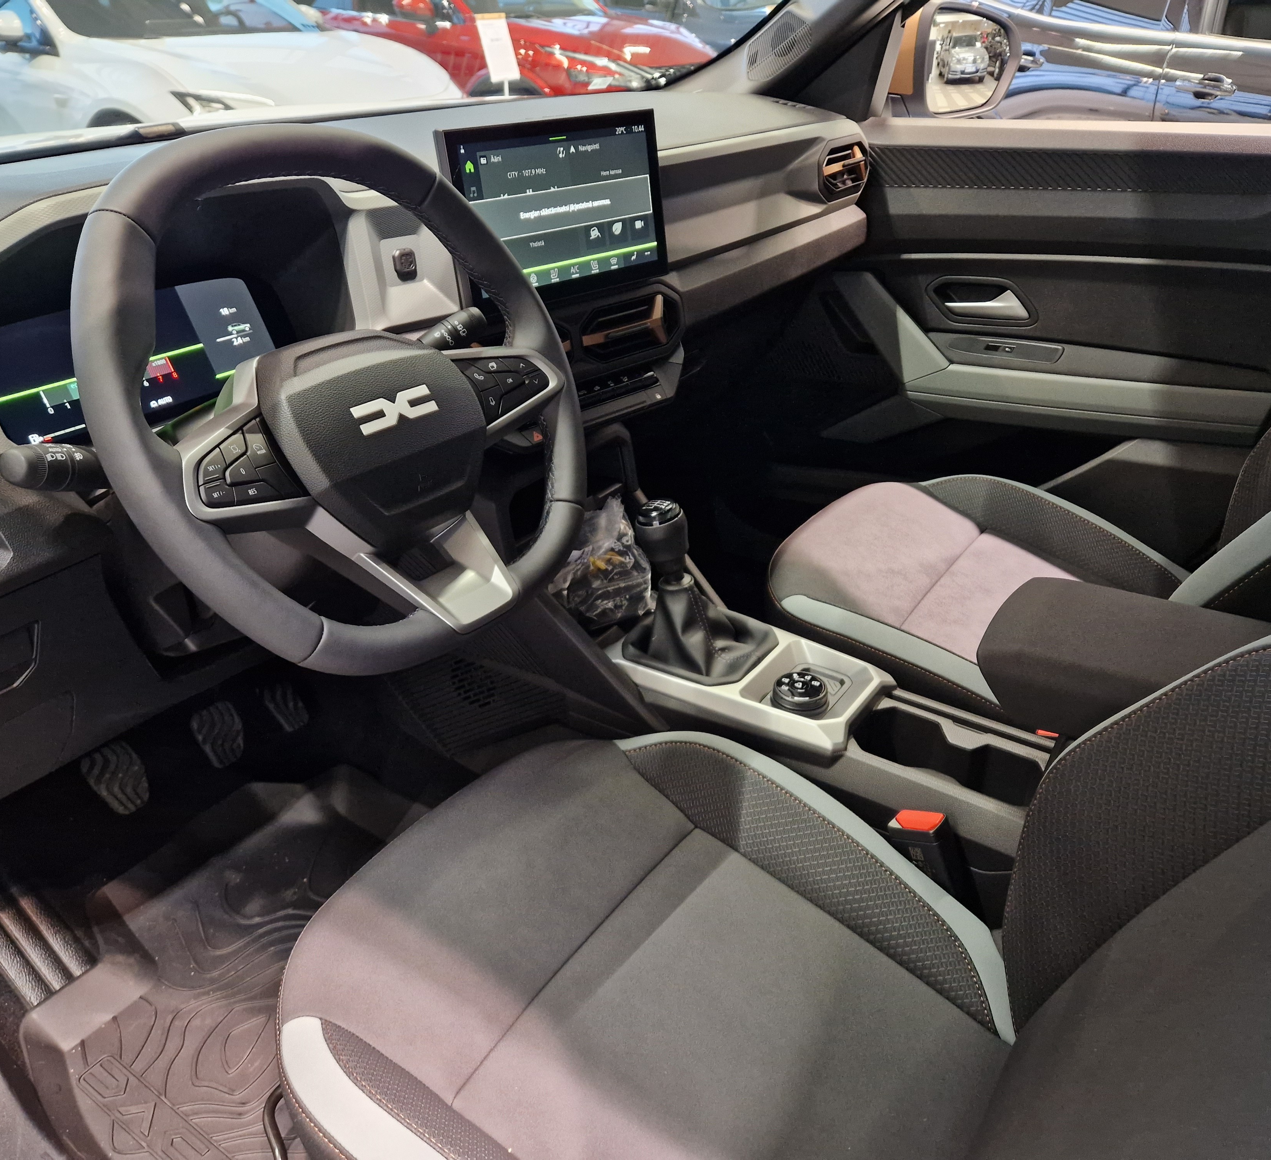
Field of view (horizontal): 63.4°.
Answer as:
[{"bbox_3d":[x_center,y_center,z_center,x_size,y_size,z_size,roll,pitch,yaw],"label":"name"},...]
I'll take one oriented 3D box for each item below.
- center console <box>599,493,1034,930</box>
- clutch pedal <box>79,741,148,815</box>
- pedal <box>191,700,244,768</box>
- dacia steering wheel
[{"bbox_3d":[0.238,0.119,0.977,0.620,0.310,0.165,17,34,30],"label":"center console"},{"bbox_3d":[-0.530,0.201,1.042,0.025,0.067,0.051,-18,13,43],"label":"clutch pedal"},{"bbox_3d":[-0.464,0.171,1.135,0.025,0.062,0.051,-18,13,43],"label":"pedal"},{"bbox_3d":[-0.195,-0.123,0.695,0.105,0.358,0.370,-14,15,42],"label":"dacia steering wheel"}]

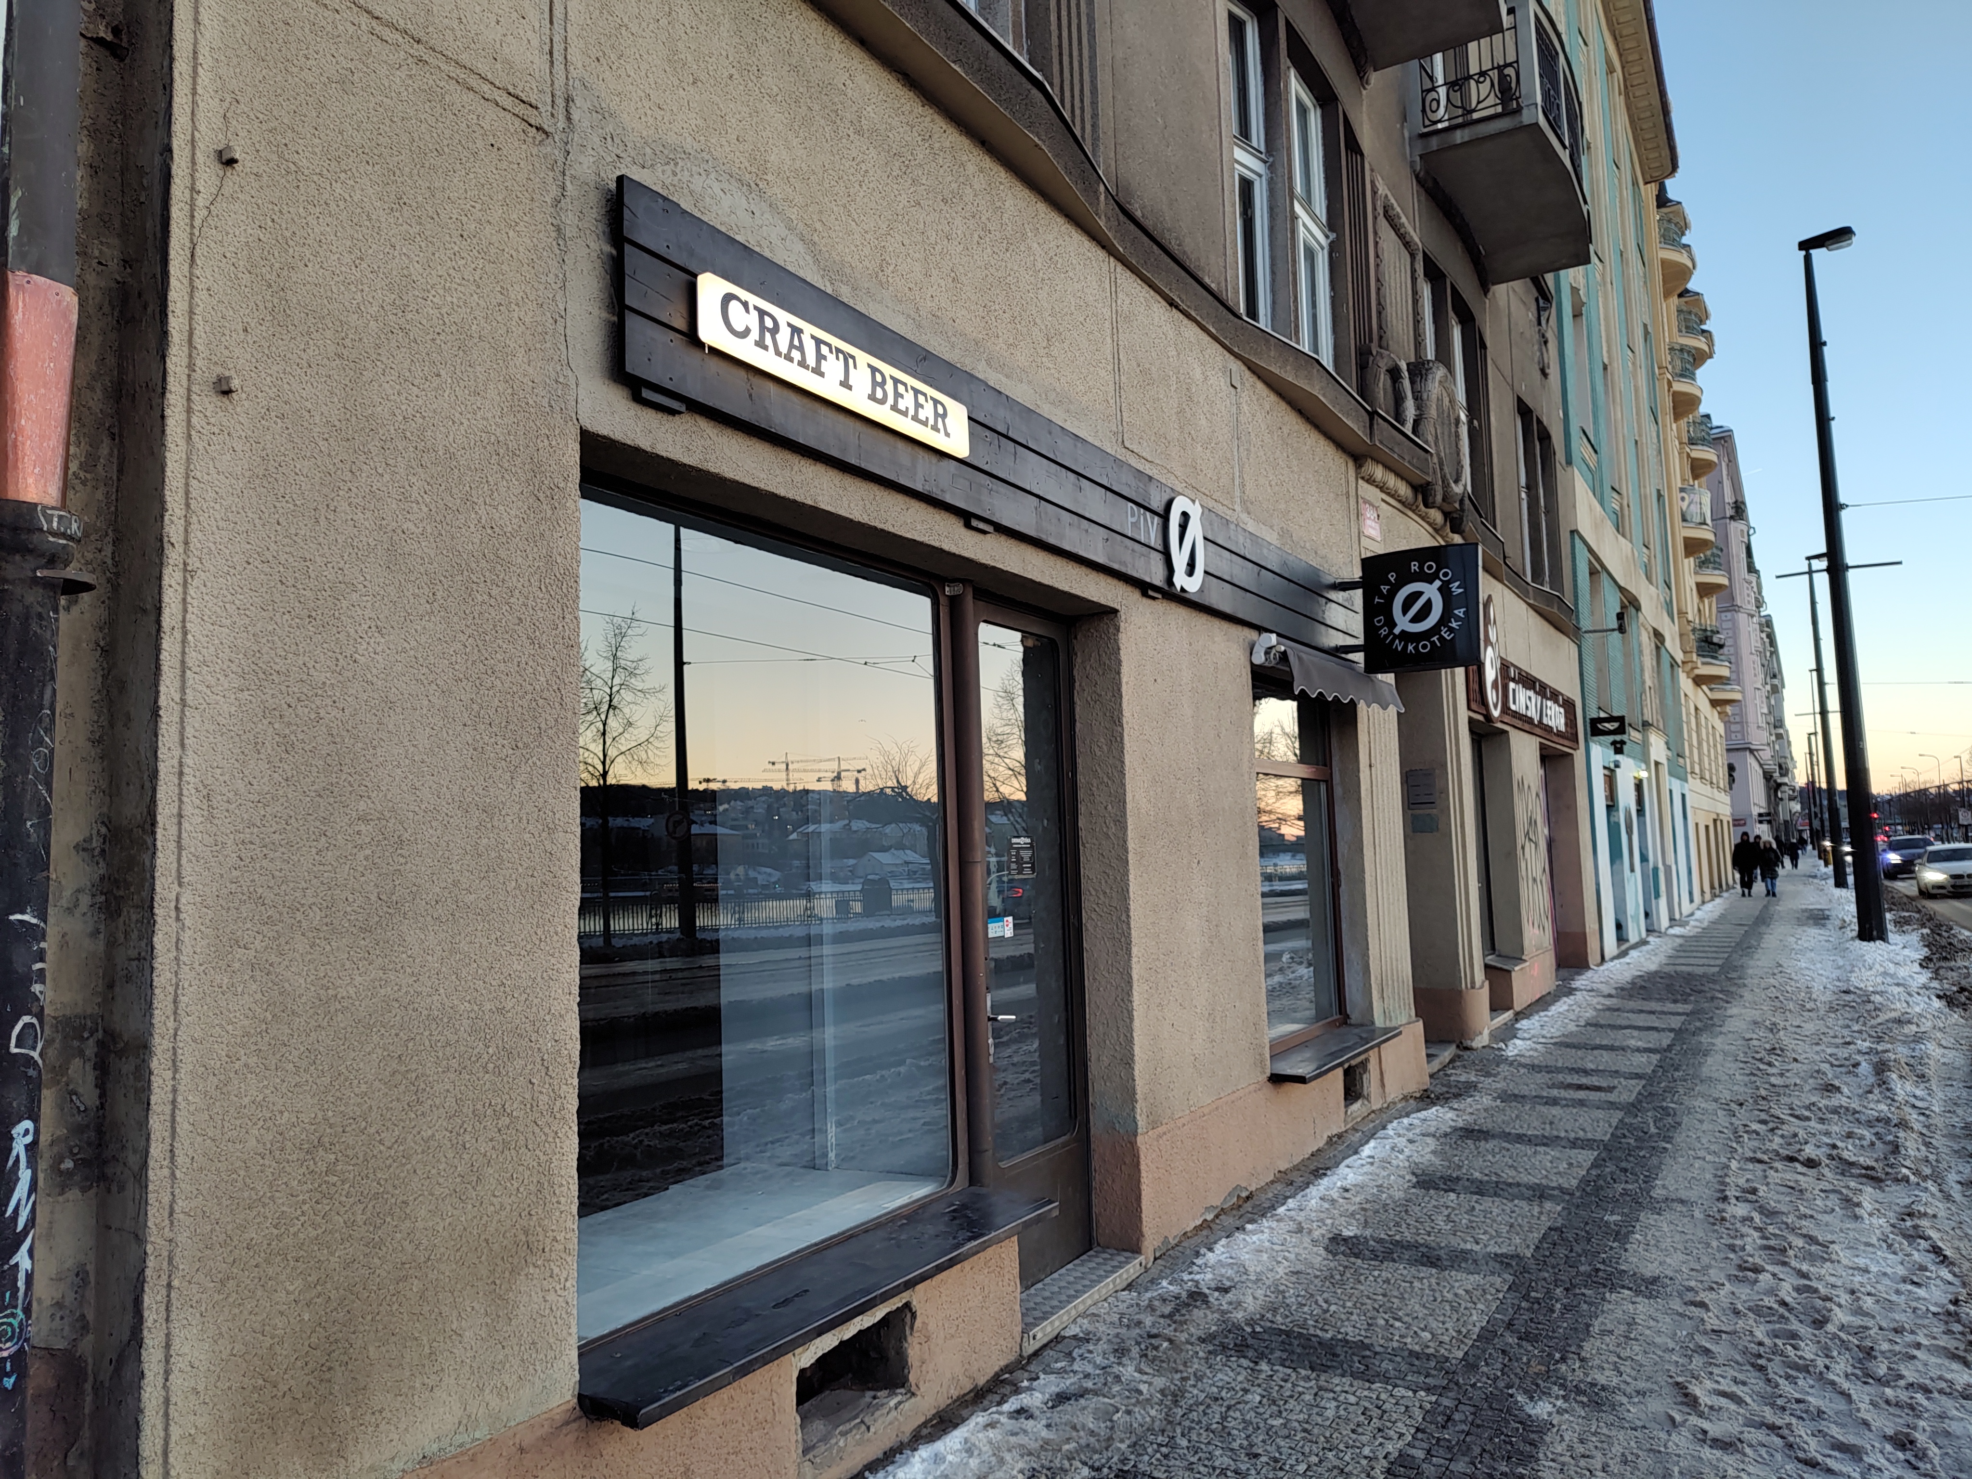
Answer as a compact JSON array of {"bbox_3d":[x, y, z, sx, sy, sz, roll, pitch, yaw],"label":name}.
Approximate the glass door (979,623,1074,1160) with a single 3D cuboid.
[{"bbox_3d":[0.181,0.557,5.050,0.080,2.000,0.690,-5,-6,31],"label":"glass door"}]

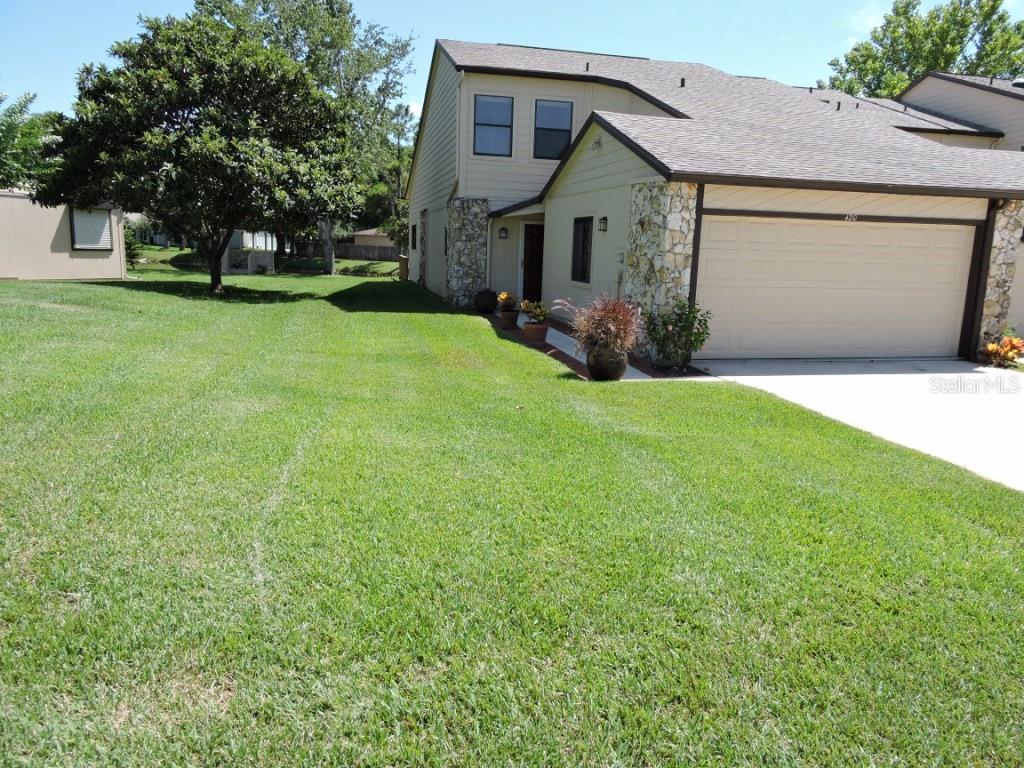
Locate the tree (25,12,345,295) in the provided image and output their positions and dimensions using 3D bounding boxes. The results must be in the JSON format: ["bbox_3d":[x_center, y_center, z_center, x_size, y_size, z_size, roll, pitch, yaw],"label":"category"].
[{"bbox_3d":[-8.498,-6.064,18.945,7.900,7.100,7.600,-1,10,-12],"label":"tree"}]

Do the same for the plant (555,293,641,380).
[{"bbox_3d":[1.067,-0.579,8.863,1.000,1.020,0.920,-1,10,-12],"label":"plant"}]

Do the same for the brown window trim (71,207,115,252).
[{"bbox_3d":[-13.294,-4.912,22.500,0.100,1.400,1.450,4,10,16],"label":"brown window trim"}]

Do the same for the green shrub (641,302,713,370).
[{"bbox_3d":[2.378,-0.720,10.169,0.950,0.920,0.820,-1,10,-12],"label":"green shrub"}]

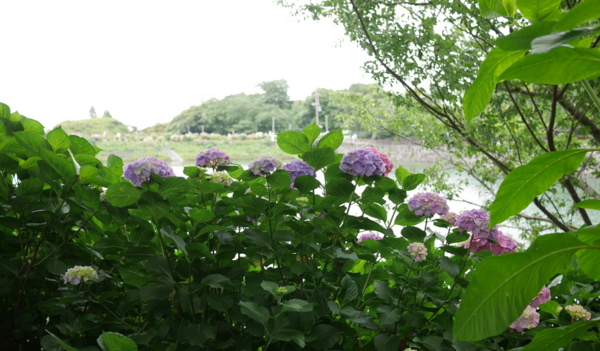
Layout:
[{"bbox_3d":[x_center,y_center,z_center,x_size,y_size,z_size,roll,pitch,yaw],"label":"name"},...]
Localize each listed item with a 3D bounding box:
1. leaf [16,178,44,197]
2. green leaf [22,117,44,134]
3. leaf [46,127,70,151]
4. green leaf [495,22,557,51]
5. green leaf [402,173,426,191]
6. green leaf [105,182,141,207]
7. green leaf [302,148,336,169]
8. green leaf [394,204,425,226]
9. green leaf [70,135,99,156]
[{"bbox_3d":[-0.778,0.036,2.000,0.078,0.055,0.060,0,3,0],"label":"leaf"},{"bbox_3d":[-0.885,-0.161,2.300,0.083,0.063,0.060,0,3,0],"label":"green leaf"},{"bbox_3d":[-0.703,-0.103,2.020,0.070,0.079,0.045,0,3,0],"label":"leaf"},{"bbox_3d":[0.349,-0.210,1.050,0.107,0.045,0.060,1,4,18],"label":"green leaf"},{"bbox_3d":[0.411,0.025,2.500,0.083,0.065,0.050,0,3,0],"label":"green leaf"},{"bbox_3d":[-0.506,0.056,1.980,0.103,0.071,0.050,0,3,0],"label":"green leaf"},{"bbox_3d":[0.067,-0.055,2.400,0.118,0.083,0.050,0,3,0],"label":"green leaf"},{"bbox_3d":[0.365,0.133,2.300,0.101,0.073,0.060,-1,3,-10],"label":"green leaf"},{"bbox_3d":[-0.702,-0.096,2.250,0.091,0.075,0.050,0,3,0],"label":"green leaf"}]

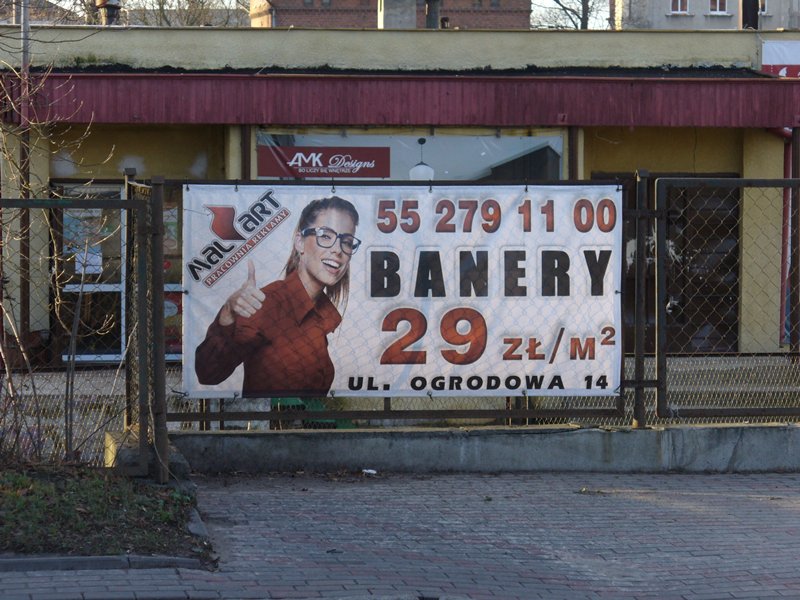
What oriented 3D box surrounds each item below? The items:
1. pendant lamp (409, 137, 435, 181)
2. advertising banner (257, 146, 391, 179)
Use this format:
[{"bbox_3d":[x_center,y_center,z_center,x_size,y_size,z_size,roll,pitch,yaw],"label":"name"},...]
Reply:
[{"bbox_3d":[0.248,-1.613,37.200,0.290,0.550,0.290,0,5,-8],"label":"pendant lamp"},{"bbox_3d":[-0.853,-1.546,35.800,1.500,0.345,0.020,0,5,-8],"label":"advertising banner"}]

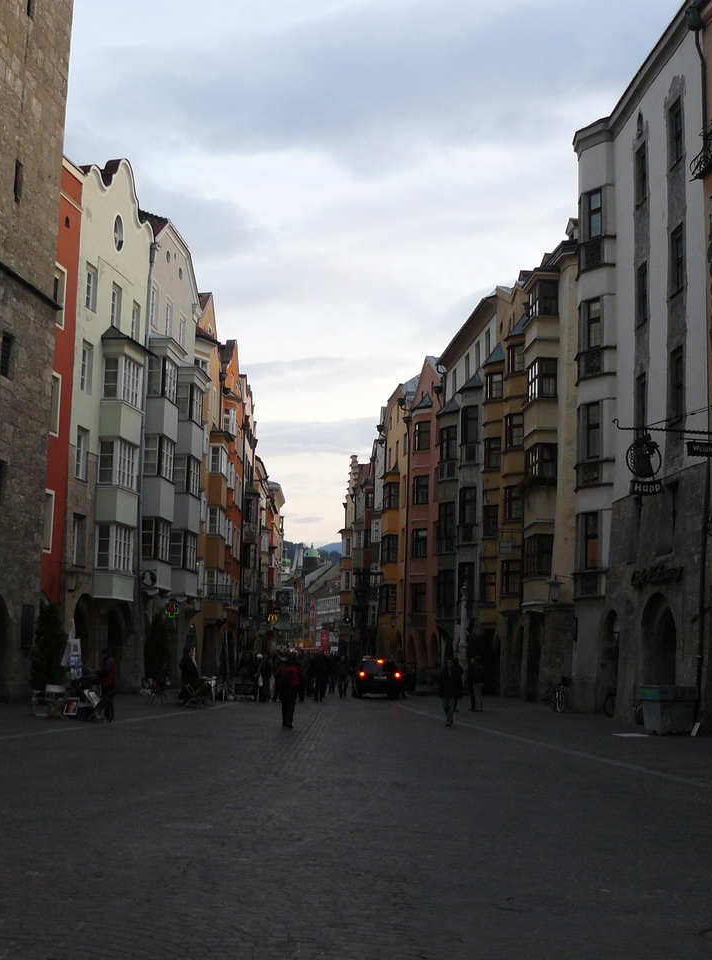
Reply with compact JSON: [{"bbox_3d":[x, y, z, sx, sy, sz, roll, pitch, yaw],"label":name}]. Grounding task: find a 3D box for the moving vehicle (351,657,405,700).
[{"bbox_3d":[0.919,8.278,55.681,1.820,1.560,4.550,2,-8,-3],"label":"moving vehicle"}]

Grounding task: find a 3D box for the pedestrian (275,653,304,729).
[{"bbox_3d":[-1.542,4.908,31.116,0.640,1.750,0.420,1,-8,-2],"label":"pedestrian"}]

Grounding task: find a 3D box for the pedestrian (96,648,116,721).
[{"bbox_3d":[-5.874,4.848,31.616,0.450,1.740,0.500,2,-8,-3],"label":"pedestrian"}]

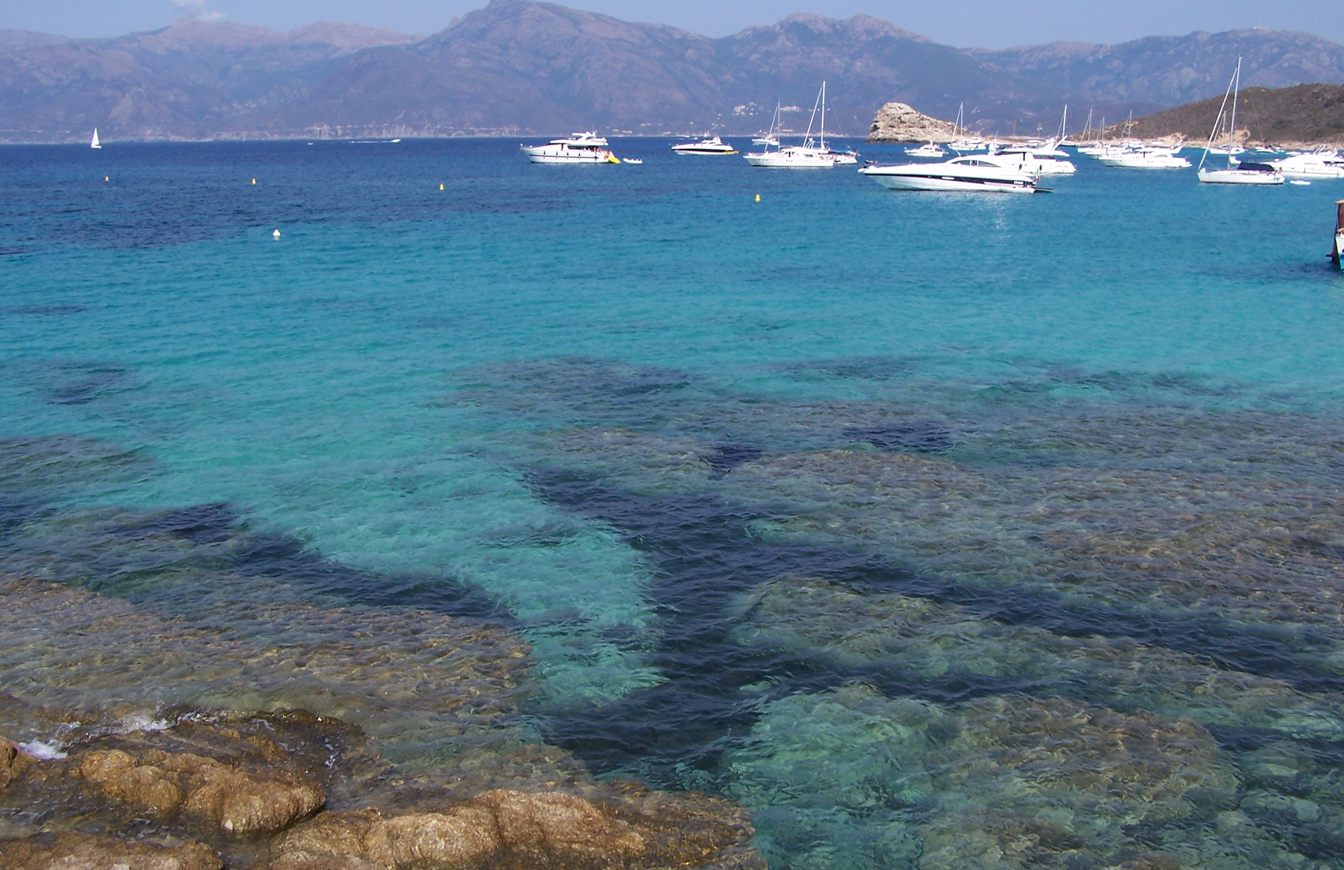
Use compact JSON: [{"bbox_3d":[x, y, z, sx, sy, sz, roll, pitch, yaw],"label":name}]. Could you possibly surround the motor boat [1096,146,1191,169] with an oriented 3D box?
[{"bbox_3d":[89.740,-52.960,280.830,17.740,4.490,5.000,3,12,16],"label":"motor boat"}]

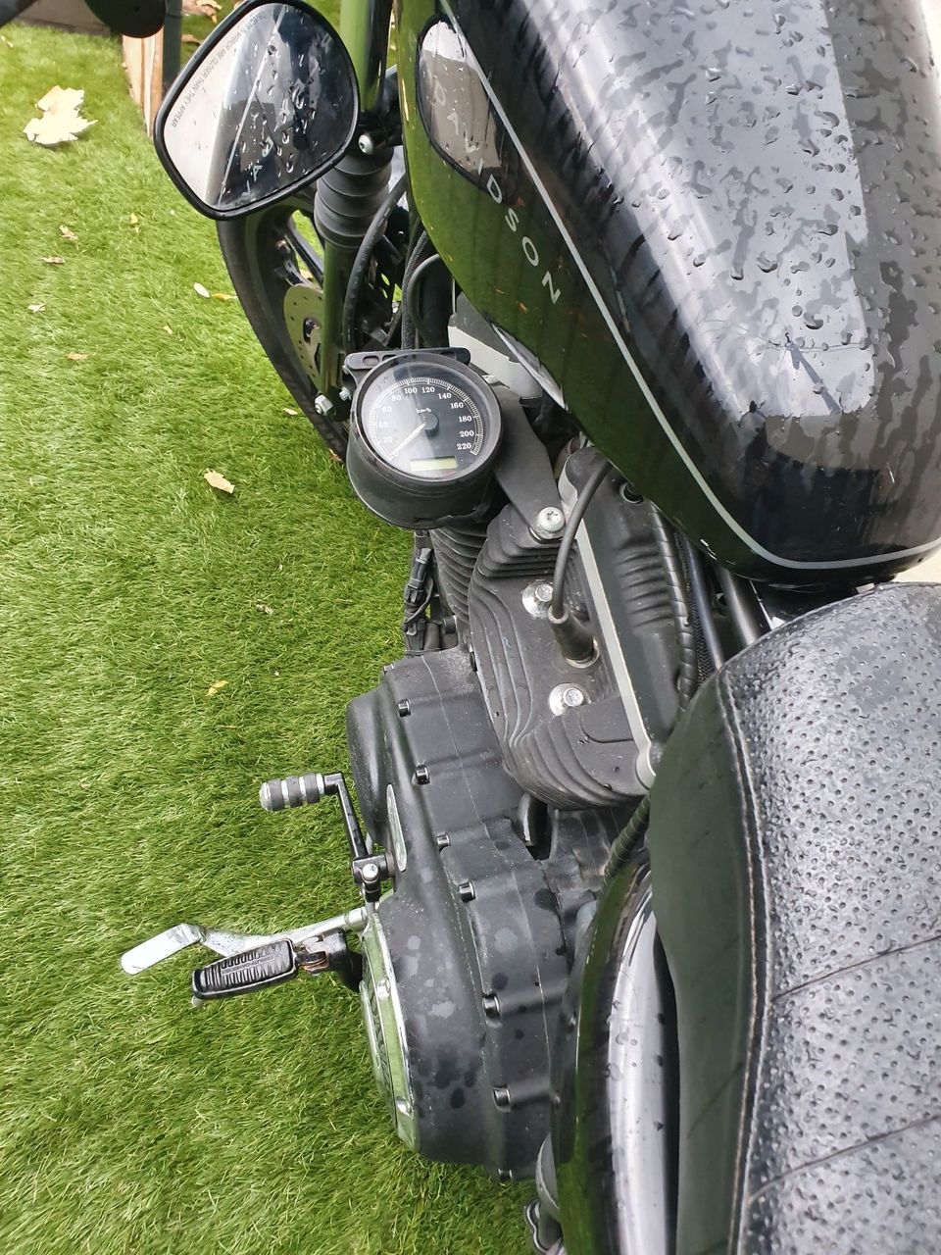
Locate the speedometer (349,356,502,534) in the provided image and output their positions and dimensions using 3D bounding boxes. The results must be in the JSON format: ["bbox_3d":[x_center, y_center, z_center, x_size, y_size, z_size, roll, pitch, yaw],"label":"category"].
[{"bbox_3d":[-0.034,-0.133,0.668,0.104,0.072,0.104,0,72,-12],"label":"speedometer"}]

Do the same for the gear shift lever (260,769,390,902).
[{"bbox_3d":[-0.139,0.197,0.895,0.105,0.050,0.130,-8,48,-14],"label":"gear shift lever"}]

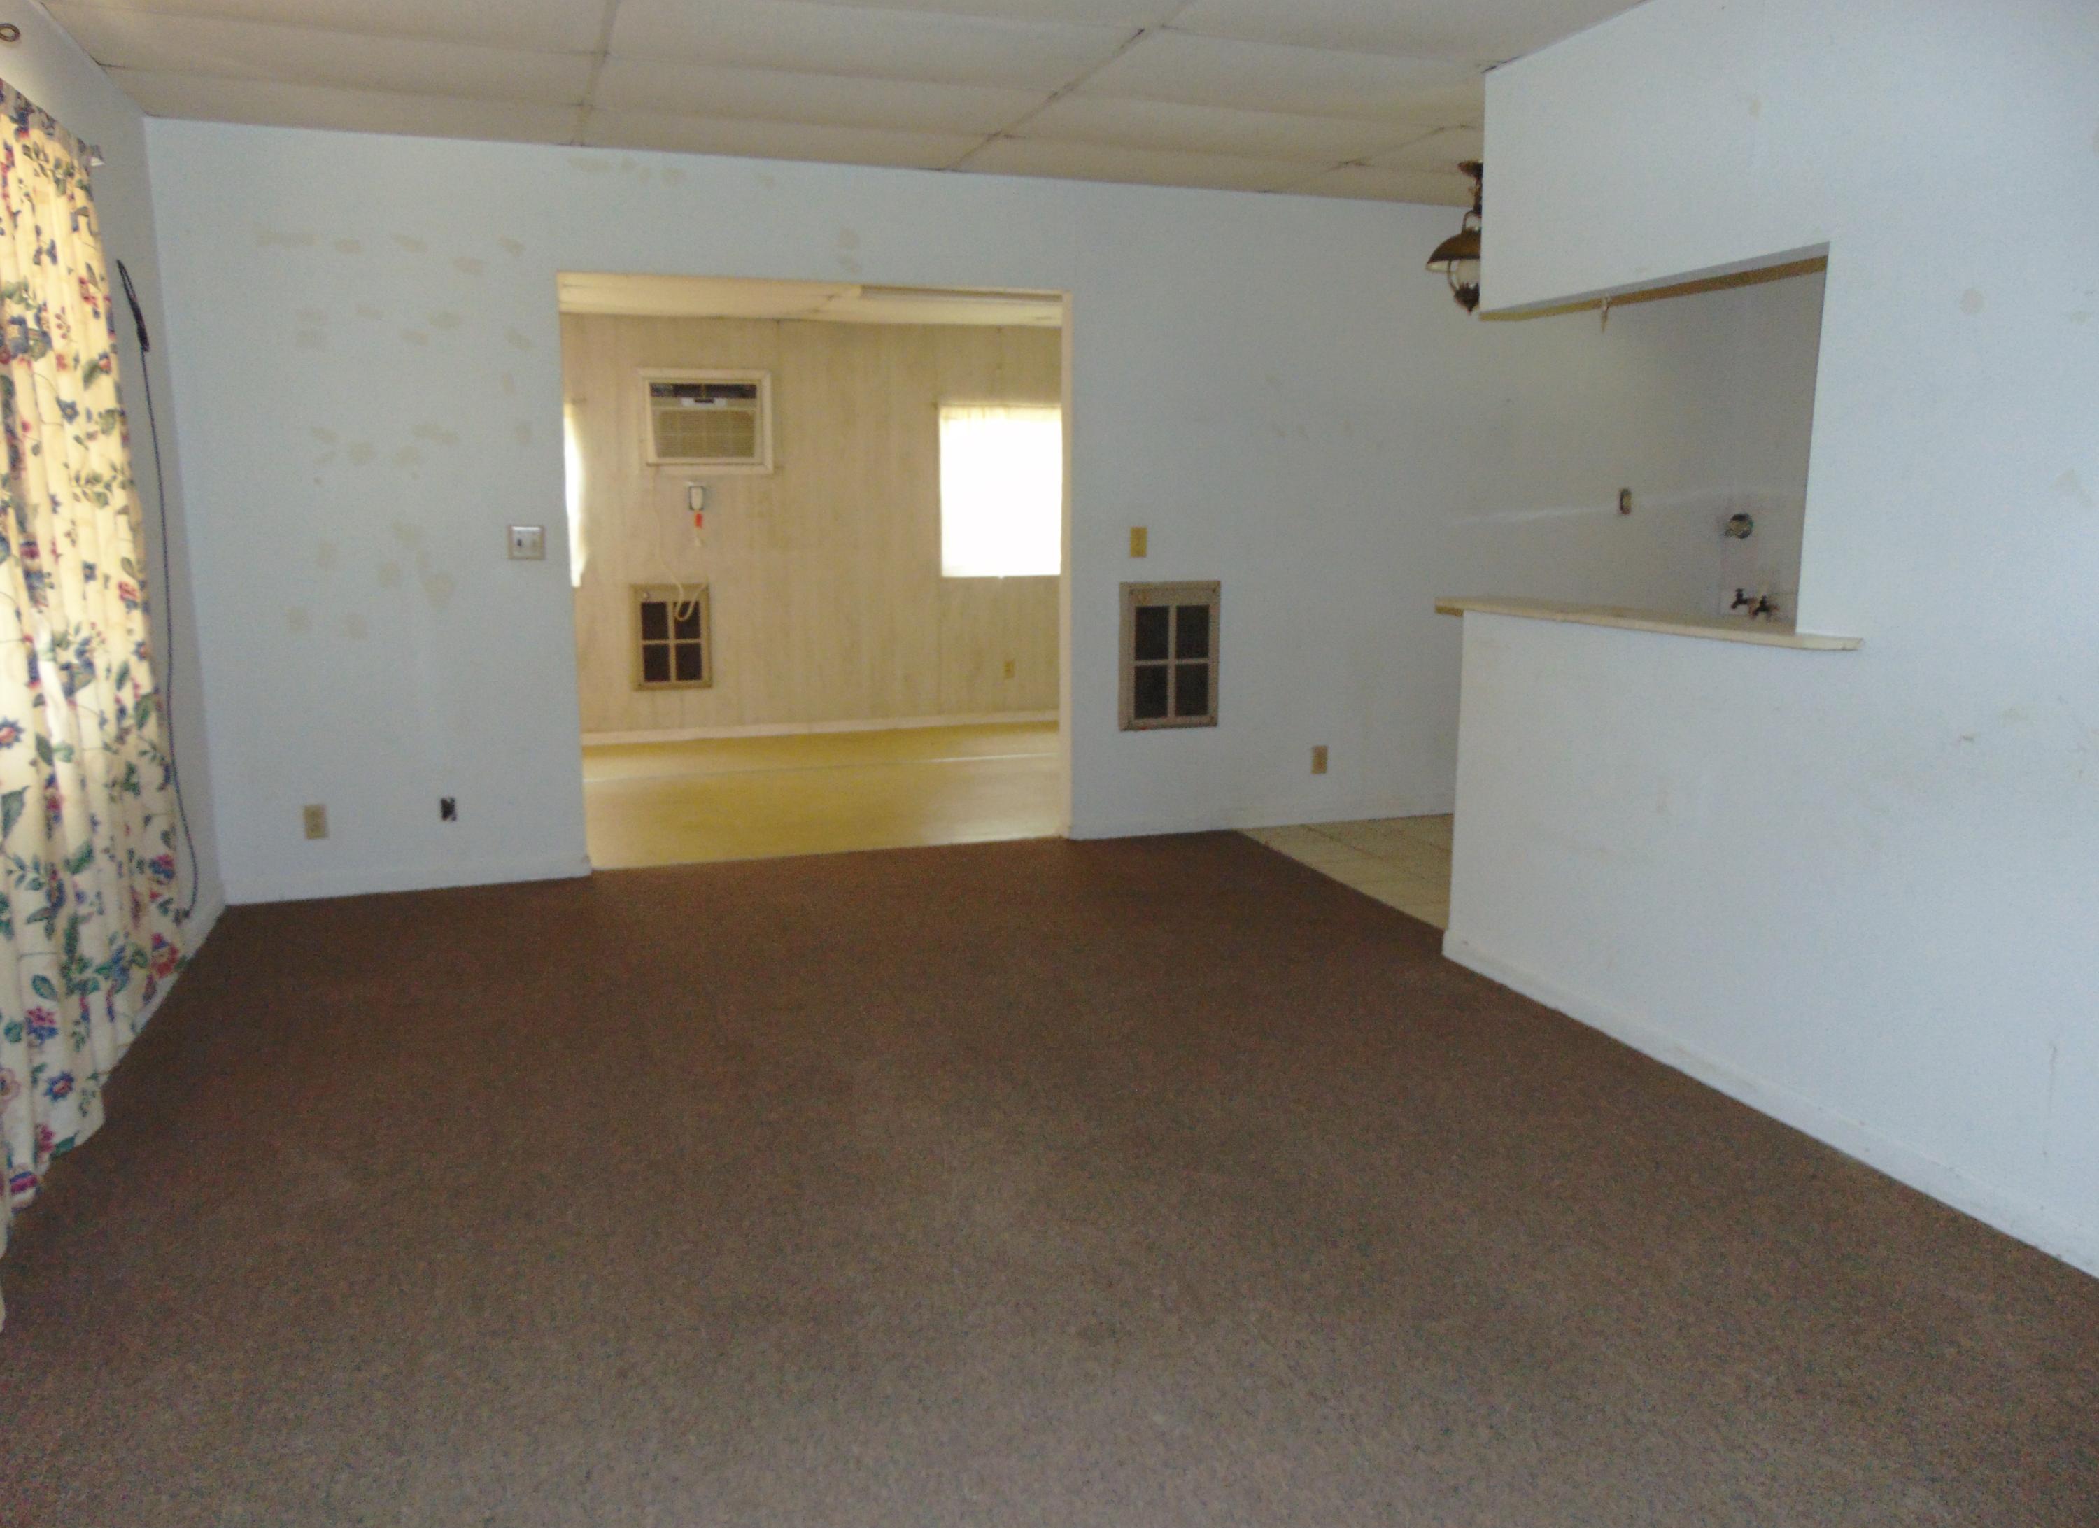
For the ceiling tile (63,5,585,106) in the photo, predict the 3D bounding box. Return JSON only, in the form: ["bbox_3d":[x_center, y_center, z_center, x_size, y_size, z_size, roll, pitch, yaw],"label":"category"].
[{"bbox_3d":[-1.785,-1.786,3.840,1.195,0.025,0.596,-4,11,-19],"label":"ceiling tile"}]

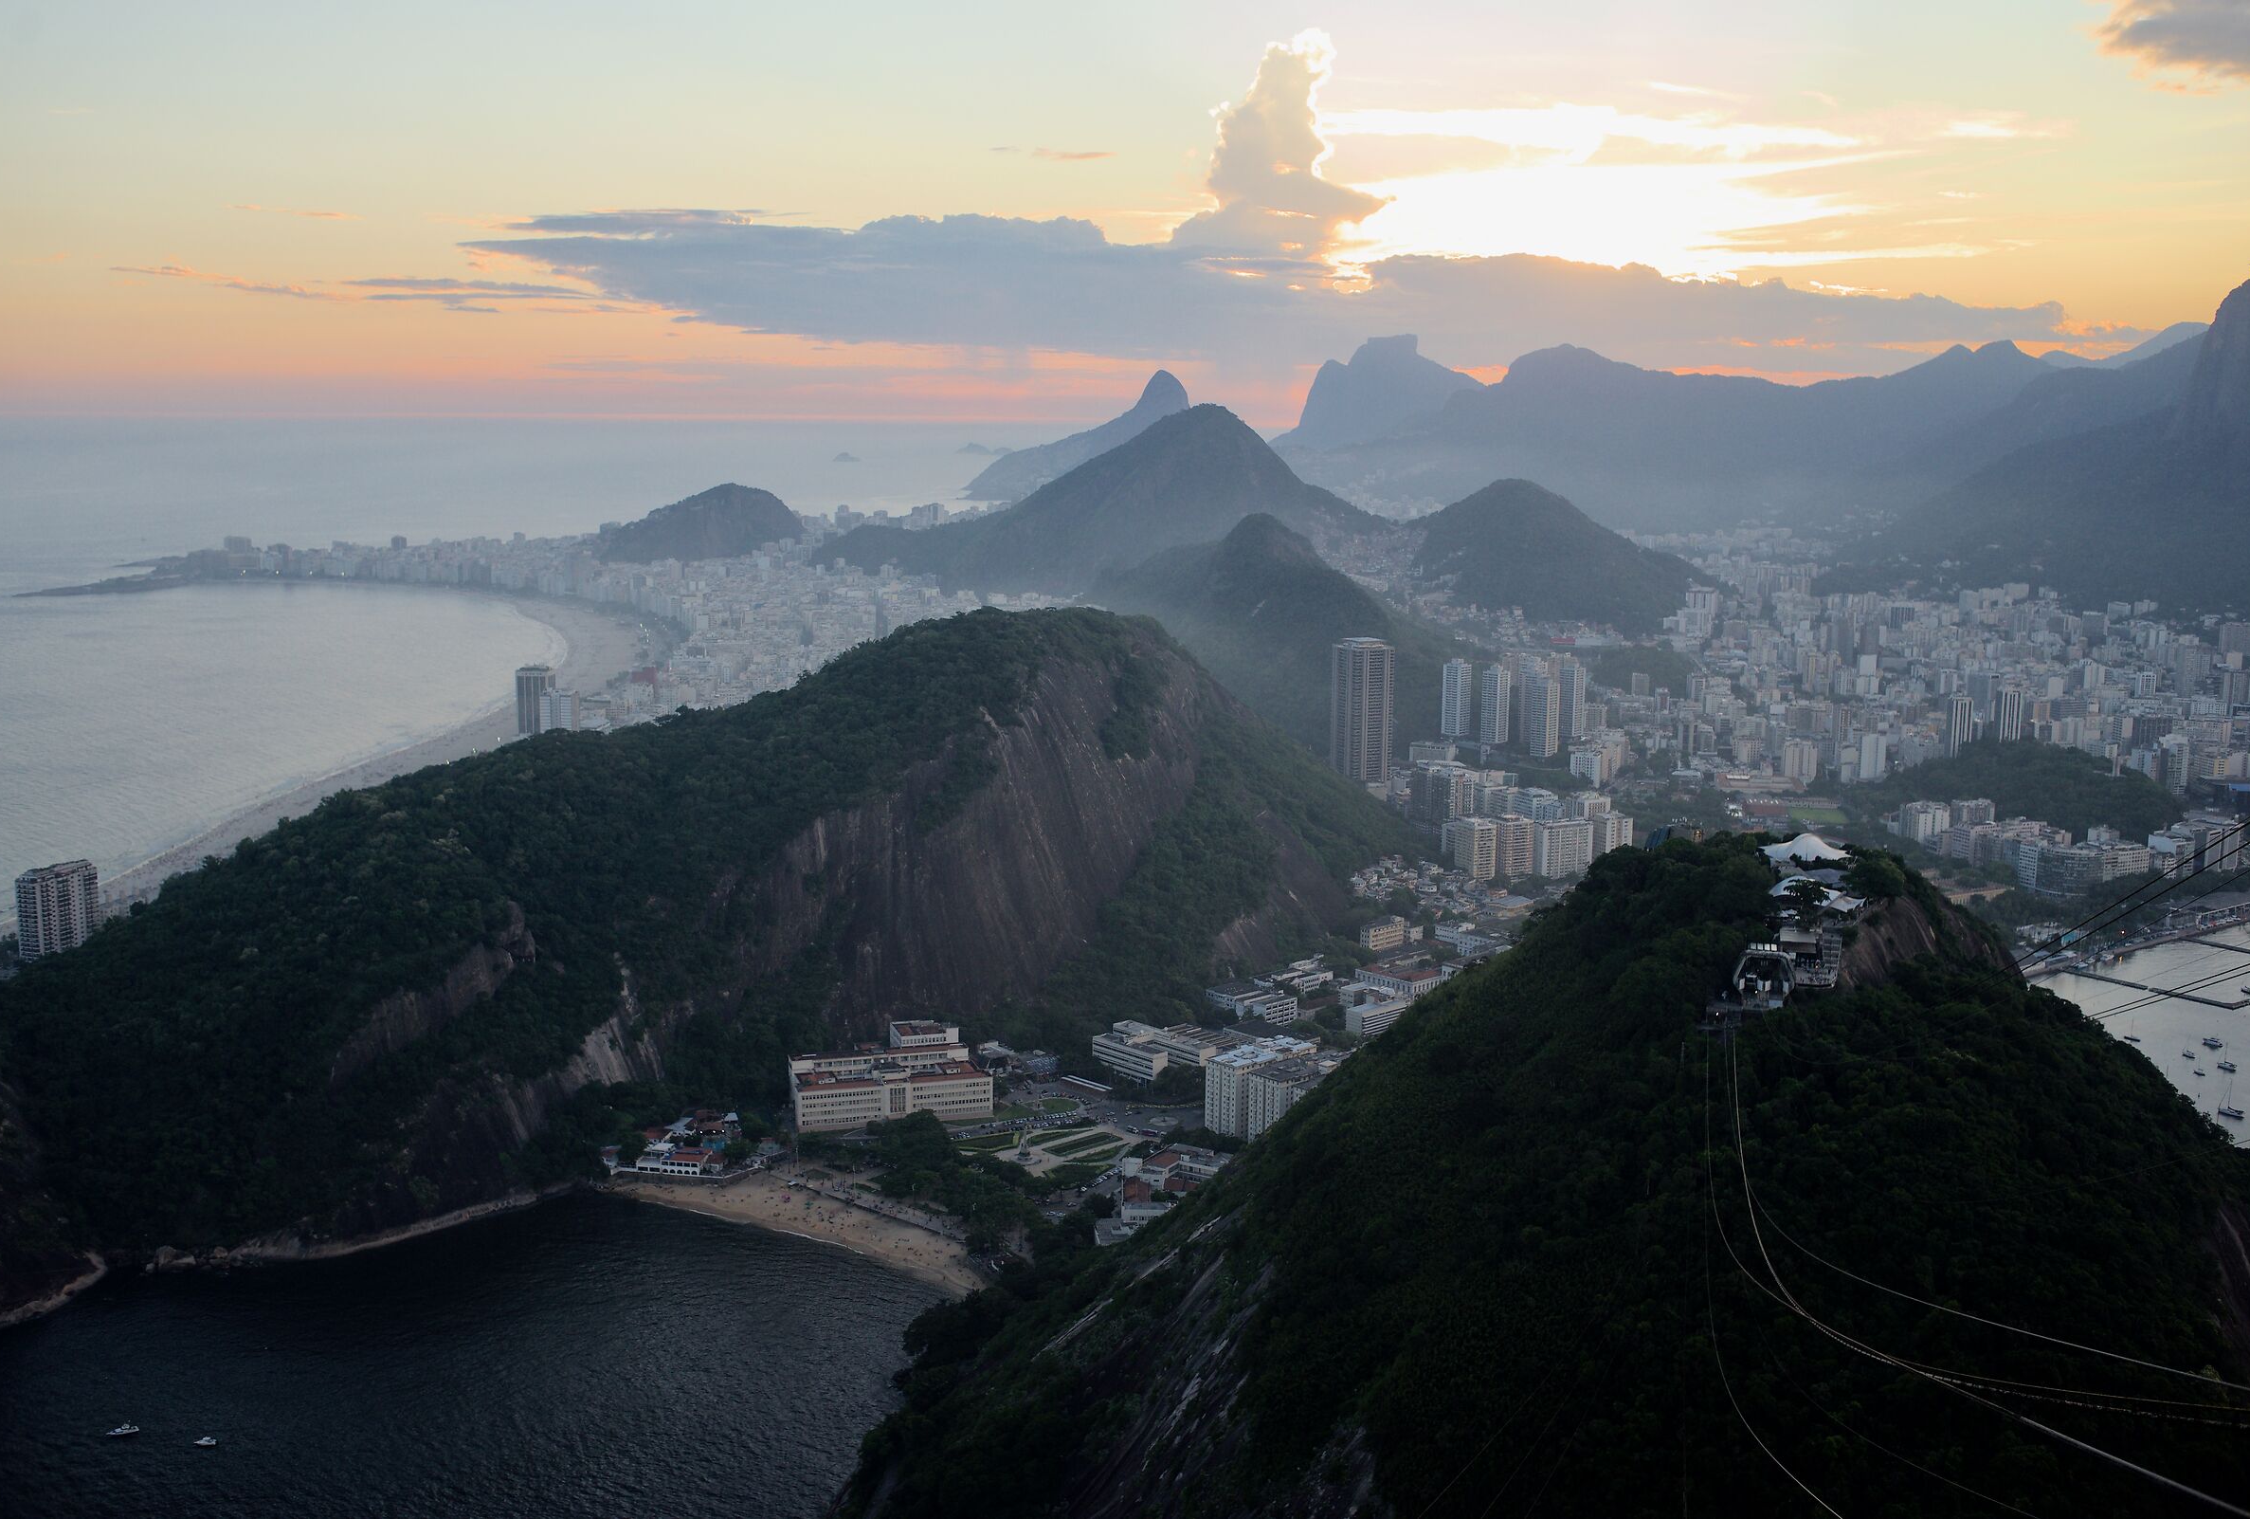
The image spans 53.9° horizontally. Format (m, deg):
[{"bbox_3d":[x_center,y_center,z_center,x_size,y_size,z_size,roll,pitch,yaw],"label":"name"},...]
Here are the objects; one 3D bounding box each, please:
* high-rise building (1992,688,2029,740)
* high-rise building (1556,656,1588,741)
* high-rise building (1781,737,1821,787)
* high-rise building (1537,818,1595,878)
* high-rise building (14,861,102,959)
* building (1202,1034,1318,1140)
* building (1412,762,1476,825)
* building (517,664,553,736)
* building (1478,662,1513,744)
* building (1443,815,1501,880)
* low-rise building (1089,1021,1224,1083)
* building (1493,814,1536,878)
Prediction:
[{"bbox_3d":[996.330,-40.110,2483.440,27.000,81.000,20.000,1,9,6],"label":"high-rise building"},{"bbox_3d":[508.900,-68.540,2515.720,21.500,90.000,25.000,9,13,43],"label":"high-rise building"},{"bbox_3d":[704.100,6.400,2299.800,31.000,47.000,24.000,6,11,30],"label":"high-rise building"},{"bbox_3d":[365.930,74.570,1843.060,47.000,48.000,16.000,-3,10,-19],"label":"high-rise building"},{"bbox_3d":[-713.600,104.100,1483.400,18.500,61.000,46.000,5,10,25],"label":"high-rise building"},{"bbox_3d":[76.100,180.400,1221.900,62.000,38.000,21.000,-8,12,-41],"label":"building"},{"bbox_3d":[297.500,37.300,2053.600,33.000,54.000,45.000,-6,11,-36],"label":"building"},{"bbox_3d":[-623.310,-46.810,2348.900,34.000,108.000,21.000,3,9,14],"label":"building"},{"bbox_3d":[415.890,-61.070,2483.080,21.500,88.000,25.000,9,12,41],"label":"building"},{"bbox_3d":[289.500,74.400,1851.300,26.000,49.000,36.000,-6,11,-35],"label":"building"},{"bbox_3d":[14.300,174.500,1307.400,42.000,19.000,74.000,-8,13,-43],"label":"low-rise building"},{"bbox_3d":[326.420,72.110,1849.740,27.000,50.000,17.000,-3,10,-20],"label":"building"}]

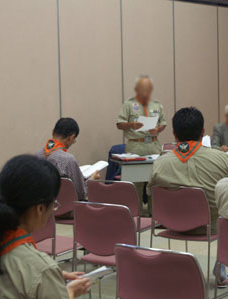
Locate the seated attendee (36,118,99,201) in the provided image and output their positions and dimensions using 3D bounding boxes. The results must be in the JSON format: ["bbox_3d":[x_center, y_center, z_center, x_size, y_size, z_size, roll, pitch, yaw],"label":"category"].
[{"bbox_3d":[-0.254,0.358,6.187,0.500,1.231,0.780,2,5,42],"label":"seated attendee"}]

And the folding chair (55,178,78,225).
[{"bbox_3d":[-0.339,0.588,6.148,0.470,0.780,0.540,1,5,35],"label":"folding chair"}]

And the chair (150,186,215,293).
[{"bbox_3d":[0.591,0.618,5.414,0.470,0.780,0.540,1,5,35],"label":"chair"}]

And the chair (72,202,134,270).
[{"bbox_3d":[0.047,0.713,4.867,0.500,0.780,0.520,2,5,36],"label":"chair"}]

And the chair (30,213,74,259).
[{"bbox_3d":[-0.484,0.697,5.236,0.500,0.780,0.520,2,5,36],"label":"chair"}]

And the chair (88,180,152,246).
[{"bbox_3d":[0.102,0.624,6.015,0.500,0.780,0.520,2,5,36],"label":"chair"}]

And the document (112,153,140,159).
[{"bbox_3d":[0.129,0.070,8.430,0.310,0.030,0.240,-2,4,-11],"label":"document"}]

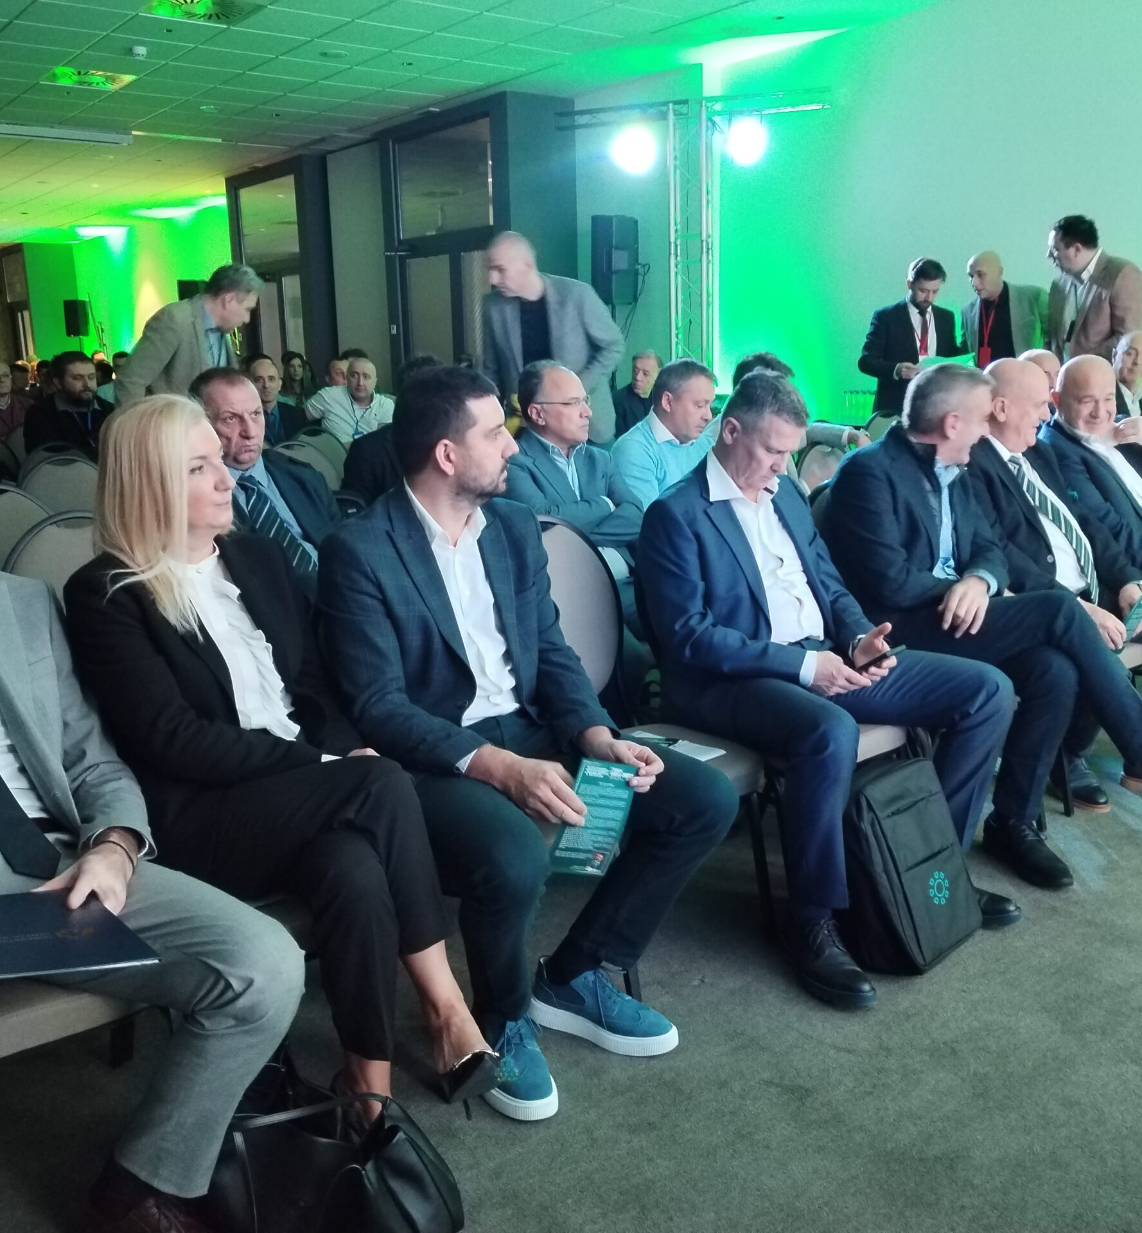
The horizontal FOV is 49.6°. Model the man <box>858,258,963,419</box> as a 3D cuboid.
[{"bbox_3d":[1.734,-0.923,6.384,0.500,1.785,0.340,-2,12,-3],"label":"man"}]

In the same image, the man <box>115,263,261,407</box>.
[{"bbox_3d":[-1.481,-0.537,4.950,0.640,1.660,0.530,1,12,11],"label":"man"}]

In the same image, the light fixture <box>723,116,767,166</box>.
[{"bbox_3d":[1.207,-3.276,8.500,0.300,0.320,0.260,2,12,18],"label":"light fixture"}]

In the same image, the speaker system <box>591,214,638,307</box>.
[{"bbox_3d":[0.308,-2.507,8.700,0.330,0.630,0.360,-1,12,3],"label":"speaker system"}]

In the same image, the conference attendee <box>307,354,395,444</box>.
[{"bbox_3d":[-1.085,-0.677,6.575,0.600,1.362,0.780,-6,13,-20],"label":"conference attendee"}]

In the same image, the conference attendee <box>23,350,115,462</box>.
[{"bbox_3d":[-2.360,-0.582,5.977,0.580,1.350,0.820,-10,15,-36],"label":"conference attendee"}]

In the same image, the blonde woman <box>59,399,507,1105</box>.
[{"bbox_3d":[-0.480,0.267,2.178,0.800,1.295,0.500,9,16,40],"label":"blonde woman"}]

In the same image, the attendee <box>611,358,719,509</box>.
[{"bbox_3d":[0.532,-0.207,4.181,0.560,1.270,0.850,-12,16,-41],"label":"attendee"}]

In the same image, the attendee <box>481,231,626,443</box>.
[{"bbox_3d":[-0.048,-0.486,4.533,0.530,1.778,0.420,3,13,21],"label":"attendee"}]

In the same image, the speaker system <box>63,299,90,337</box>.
[{"bbox_3d":[-7.843,-4.702,19.558,0.360,0.600,0.340,4,13,20],"label":"speaker system"}]

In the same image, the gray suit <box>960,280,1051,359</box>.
[{"bbox_3d":[2.264,-0.966,6.531,0.550,1.500,0.360,6,14,30],"label":"gray suit"}]

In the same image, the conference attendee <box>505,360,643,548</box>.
[{"bbox_3d":[0.156,-0.148,3.906,0.580,1.280,0.850,-12,16,-41],"label":"conference attendee"}]

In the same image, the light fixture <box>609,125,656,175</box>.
[{"bbox_3d":[0.441,-3.308,8.750,0.300,0.320,0.260,2,12,14],"label":"light fixture"}]

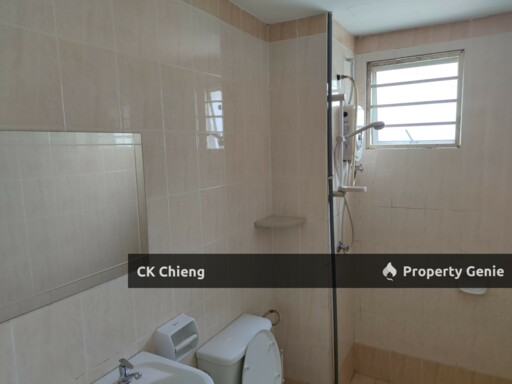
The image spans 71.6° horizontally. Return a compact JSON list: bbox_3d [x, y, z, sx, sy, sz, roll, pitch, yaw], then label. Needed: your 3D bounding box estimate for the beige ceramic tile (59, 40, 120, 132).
[{"bbox_3d":[-0.514,-0.326,1.108,0.010,0.256,0.199,3,9,30],"label":"beige ceramic tile"}]

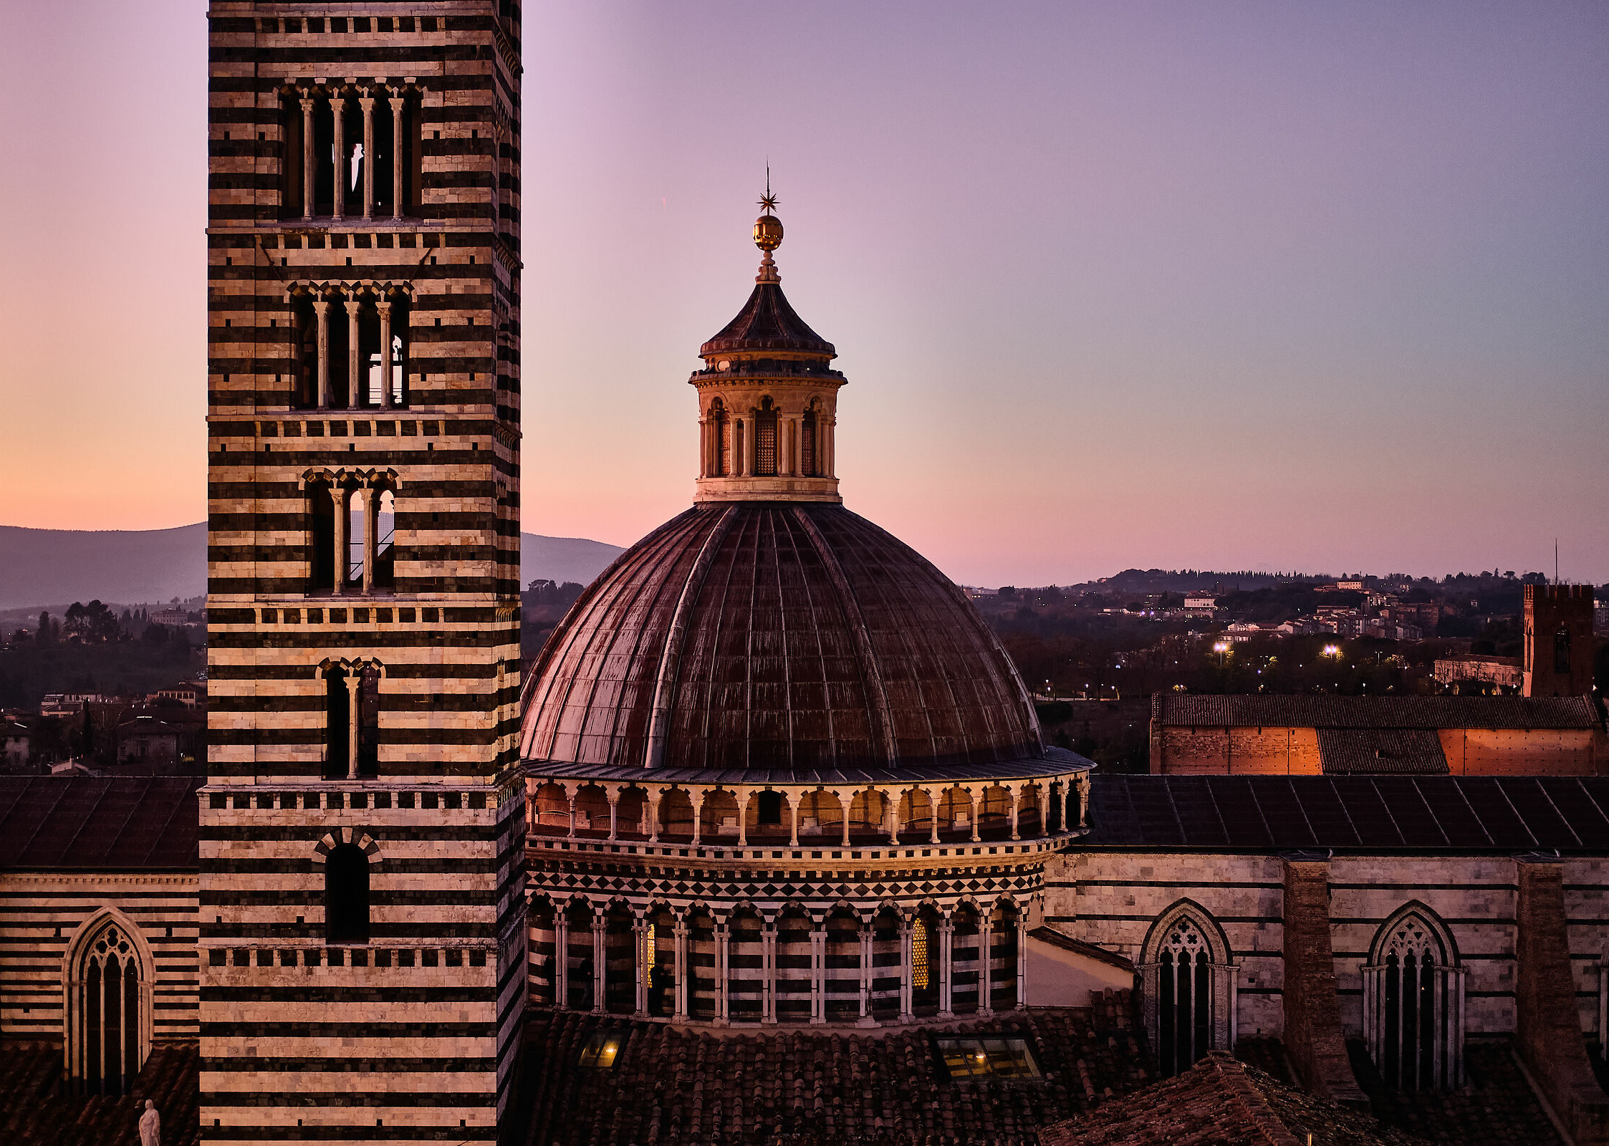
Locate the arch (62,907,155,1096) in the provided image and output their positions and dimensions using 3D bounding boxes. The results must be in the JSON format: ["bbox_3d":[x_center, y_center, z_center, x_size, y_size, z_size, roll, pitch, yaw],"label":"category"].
[{"bbox_3d":[-22.322,13.752,81.200,2.970,6.000,0.600,0,0,2],"label":"arch"}]

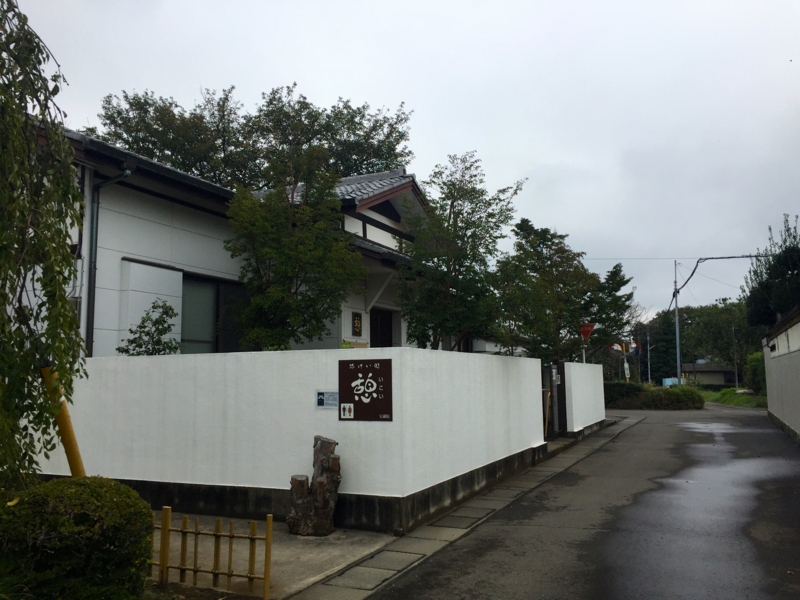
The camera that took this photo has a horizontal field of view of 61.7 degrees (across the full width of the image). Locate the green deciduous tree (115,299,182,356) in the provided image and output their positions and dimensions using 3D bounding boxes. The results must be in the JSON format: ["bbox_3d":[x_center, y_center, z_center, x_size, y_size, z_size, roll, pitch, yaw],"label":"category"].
[{"bbox_3d":[-3.557,1.260,9.422,1.150,2.500,1.150,-1,-6,0],"label":"green deciduous tree"}]

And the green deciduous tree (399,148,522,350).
[{"bbox_3d":[0.982,0.096,10.953,2.100,5.150,2.100,-1,-6,0],"label":"green deciduous tree"}]

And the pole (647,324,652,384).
[{"bbox_3d":[19.324,4.561,52.103,0.180,5.300,0.180,-1,-6,0],"label":"pole"}]

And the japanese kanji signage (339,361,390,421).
[{"bbox_3d":[-0.361,0.940,6.955,0.610,0.625,0.030,-3,-7,23],"label":"japanese kanji signage"}]

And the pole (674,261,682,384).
[{"bbox_3d":[14.558,1.638,35.113,0.200,7.400,0.200,-1,-6,0],"label":"pole"}]

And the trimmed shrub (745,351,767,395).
[{"bbox_3d":[18.188,3.757,33.991,1.700,2.350,1.700,-1,-6,0],"label":"trimmed shrub"}]

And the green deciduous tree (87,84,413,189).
[{"bbox_3d":[-5.532,-1.831,24.576,12.000,12.400,9.000,-1,-6,0],"label":"green deciduous tree"}]

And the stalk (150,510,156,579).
[{"bbox_3d":[-1.868,1.875,5.078,0.040,0.520,0.040,-1,-6,0],"label":"stalk"}]

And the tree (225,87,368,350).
[{"bbox_3d":[-1.558,-0.159,9.985,2.300,5.500,2.300,-1,-6,0],"label":"tree"}]

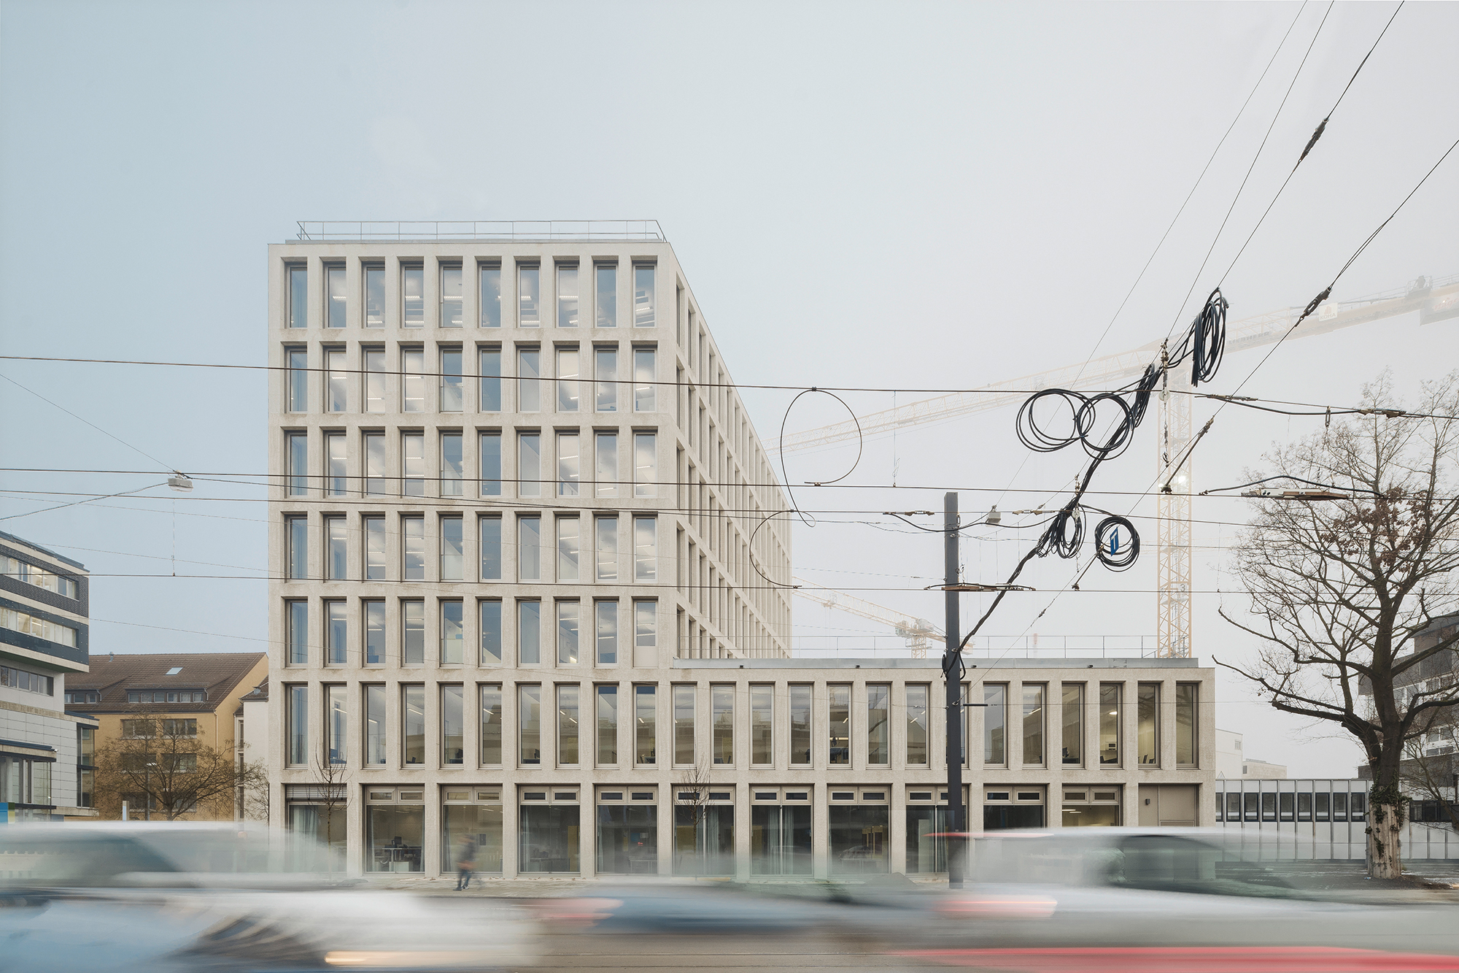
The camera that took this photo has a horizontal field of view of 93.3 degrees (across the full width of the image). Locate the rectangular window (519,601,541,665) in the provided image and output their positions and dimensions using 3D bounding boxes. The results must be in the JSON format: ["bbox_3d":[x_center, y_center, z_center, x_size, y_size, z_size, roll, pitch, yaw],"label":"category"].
[{"bbox_3d":[-8.020,5.868,27.700,0.871,2.567,0.200,0,0,0],"label":"rectangular window"}]

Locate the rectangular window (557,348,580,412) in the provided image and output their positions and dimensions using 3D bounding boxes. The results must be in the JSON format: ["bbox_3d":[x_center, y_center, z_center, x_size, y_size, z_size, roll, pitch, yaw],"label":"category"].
[{"bbox_3d":[-6.485,-4.264,27.700,0.917,2.567,0.200,0,0,0],"label":"rectangular window"}]

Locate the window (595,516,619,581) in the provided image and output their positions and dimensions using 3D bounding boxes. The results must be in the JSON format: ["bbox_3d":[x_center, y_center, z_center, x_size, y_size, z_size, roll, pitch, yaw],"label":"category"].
[{"bbox_3d":[-5.140,2.607,28.900,0.970,2.726,0.150,0,0,0],"label":"window"}]

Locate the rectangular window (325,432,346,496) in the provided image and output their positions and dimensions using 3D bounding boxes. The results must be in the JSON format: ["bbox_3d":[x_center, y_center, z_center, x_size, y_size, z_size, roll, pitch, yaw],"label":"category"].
[{"bbox_3d":[-16.270,-0.932,28.586,0.993,2.673,0.150,0,0,0],"label":"rectangular window"}]

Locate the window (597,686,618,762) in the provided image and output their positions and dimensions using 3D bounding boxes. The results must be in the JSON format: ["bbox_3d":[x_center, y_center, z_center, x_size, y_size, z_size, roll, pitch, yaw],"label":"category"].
[{"bbox_3d":[-5.134,10.007,29.000,0.912,3.311,0.200,0,0,0],"label":"window"}]

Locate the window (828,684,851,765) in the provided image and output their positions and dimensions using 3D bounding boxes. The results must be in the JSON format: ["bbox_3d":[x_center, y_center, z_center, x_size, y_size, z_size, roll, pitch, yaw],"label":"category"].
[{"bbox_3d":[4.356,9.431,27.200,0.940,3.220,0.150,0,0,0],"label":"window"}]

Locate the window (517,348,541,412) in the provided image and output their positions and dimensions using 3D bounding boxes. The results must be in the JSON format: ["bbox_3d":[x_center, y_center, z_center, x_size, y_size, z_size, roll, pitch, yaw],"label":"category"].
[{"bbox_3d":[-8.324,-4.409,28.586,0.993,2.673,0.150,0,0,0],"label":"window"}]

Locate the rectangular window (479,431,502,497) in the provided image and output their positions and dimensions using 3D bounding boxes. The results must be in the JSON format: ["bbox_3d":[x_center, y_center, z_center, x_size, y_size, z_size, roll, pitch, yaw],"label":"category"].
[{"bbox_3d":[-9.666,-0.887,28.000,1.000,2.674,0.150,0,0,0],"label":"rectangular window"}]

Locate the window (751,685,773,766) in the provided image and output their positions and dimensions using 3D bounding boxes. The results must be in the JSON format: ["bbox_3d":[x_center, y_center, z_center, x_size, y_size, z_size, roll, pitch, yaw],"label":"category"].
[{"bbox_3d":[1.321,9.719,28.000,0.927,3.313,0.200,0,0,0],"label":"window"}]

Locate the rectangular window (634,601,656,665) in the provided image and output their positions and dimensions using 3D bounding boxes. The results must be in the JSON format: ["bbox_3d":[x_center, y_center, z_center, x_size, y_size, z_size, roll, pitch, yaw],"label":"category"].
[{"bbox_3d":[-3.538,6.122,28.900,0.970,2.726,0.150,0,0,0],"label":"rectangular window"}]

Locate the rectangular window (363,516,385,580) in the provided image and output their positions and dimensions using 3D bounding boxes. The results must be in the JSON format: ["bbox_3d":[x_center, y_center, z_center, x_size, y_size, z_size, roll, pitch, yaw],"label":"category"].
[{"bbox_3d":[-14.345,2.496,28.000,1.000,2.674,0.150,0,0,0],"label":"rectangular window"}]

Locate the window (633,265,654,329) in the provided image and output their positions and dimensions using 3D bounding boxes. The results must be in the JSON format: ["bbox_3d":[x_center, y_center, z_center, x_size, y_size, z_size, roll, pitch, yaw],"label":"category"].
[{"bbox_3d":[-3.571,-7.863,28.586,0.993,2.673,0.150,0,0,0],"label":"window"}]

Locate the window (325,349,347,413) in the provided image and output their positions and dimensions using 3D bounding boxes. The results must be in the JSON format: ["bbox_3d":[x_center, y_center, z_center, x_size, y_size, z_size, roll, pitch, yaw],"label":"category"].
[{"bbox_3d":[-15.812,-4.264,27.700,0.871,2.567,0.200,0,0,0],"label":"window"}]

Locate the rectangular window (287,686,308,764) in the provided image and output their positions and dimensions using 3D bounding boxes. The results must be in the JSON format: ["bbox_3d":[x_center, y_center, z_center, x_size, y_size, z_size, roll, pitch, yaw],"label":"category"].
[{"bbox_3d":[-17.347,9.582,27.700,0.825,3.209,0.200,0,0,0],"label":"rectangular window"}]

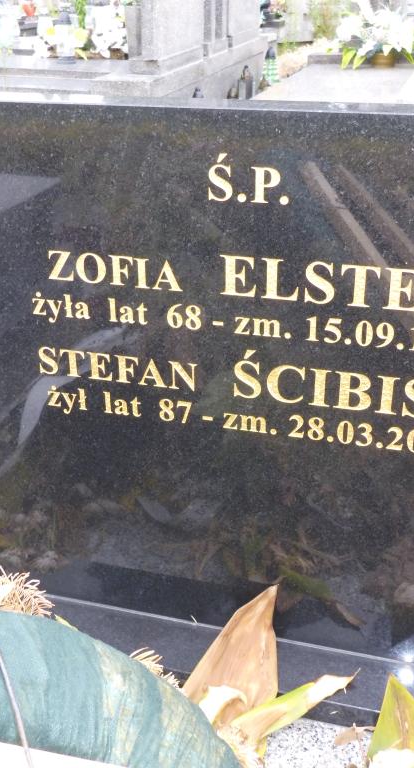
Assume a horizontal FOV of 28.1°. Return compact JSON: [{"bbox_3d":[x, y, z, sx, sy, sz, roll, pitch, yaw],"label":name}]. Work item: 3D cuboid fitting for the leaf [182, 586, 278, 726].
[{"bbox_3d":[0.052,0.349,1.075,0.106,0.052,0.189,18,66,19],"label":"leaf"}]

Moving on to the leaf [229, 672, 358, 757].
[{"bbox_3d":[0.124,0.403,1.034,0.195,0.040,0.045,-12,27,-25],"label":"leaf"}]

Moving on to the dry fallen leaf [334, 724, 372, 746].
[{"bbox_3d":[0.181,0.430,1.027,0.052,0.013,0.026,-7,25,-15],"label":"dry fallen leaf"}]

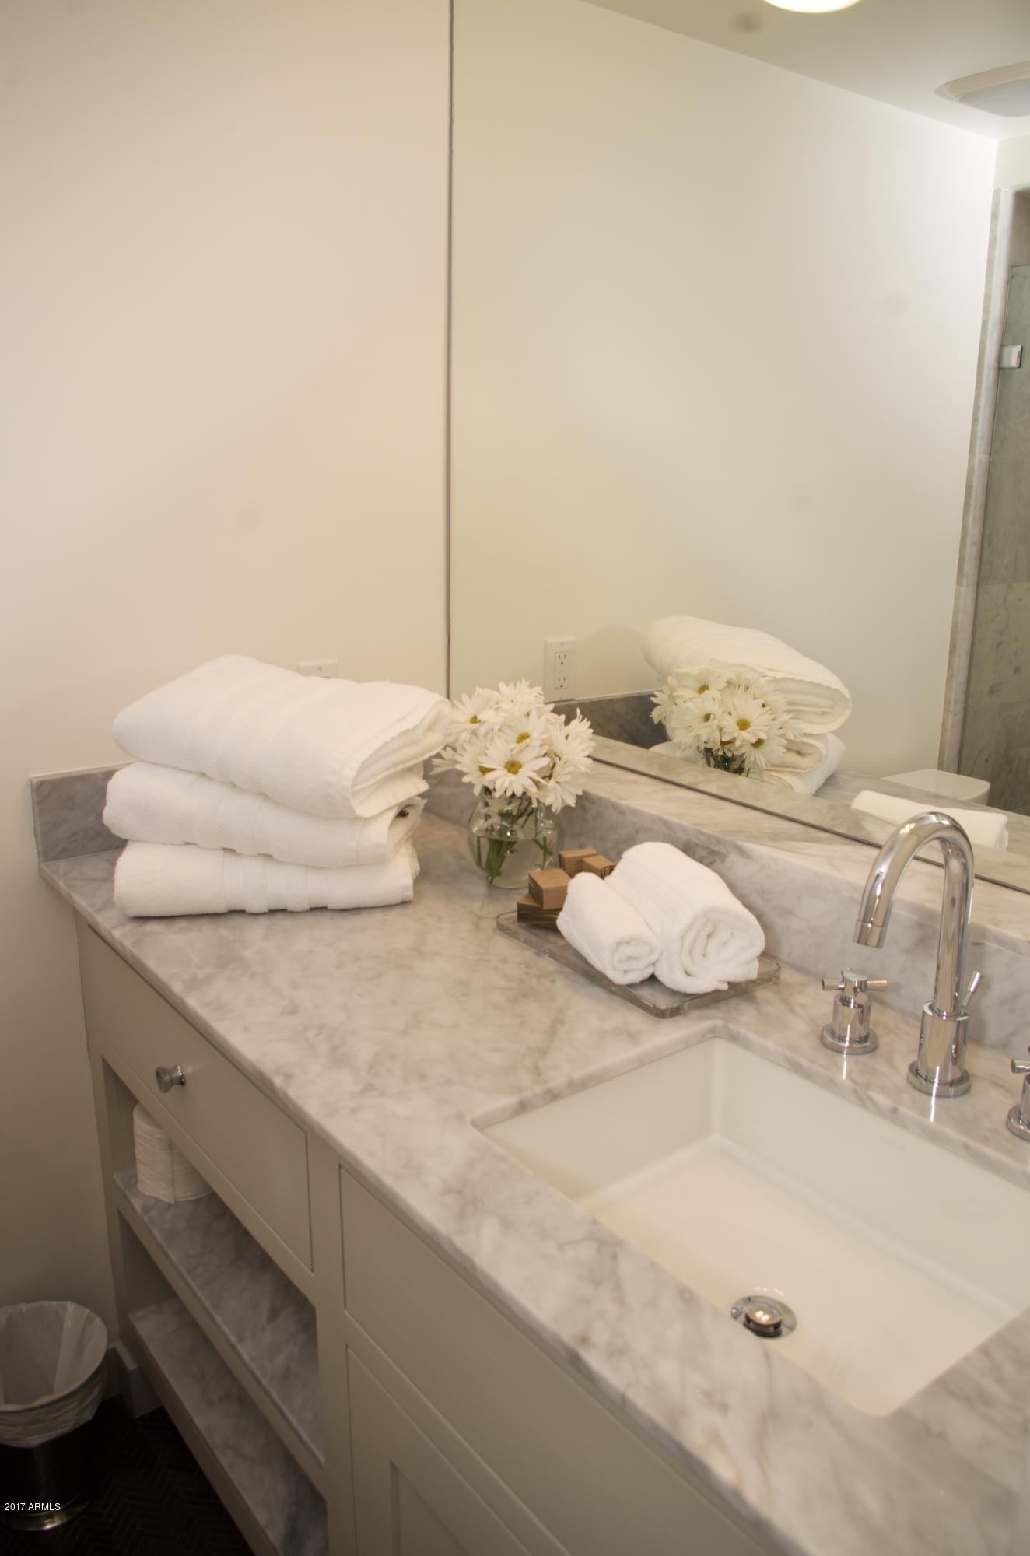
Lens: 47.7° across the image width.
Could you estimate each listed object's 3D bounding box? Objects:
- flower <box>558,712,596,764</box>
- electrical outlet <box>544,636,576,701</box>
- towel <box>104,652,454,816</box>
[{"bbox_3d":[0.082,-0.054,1.547,0.034,0.068,0.068,-13,16,-4],"label":"flower"},{"bbox_3d":[0.087,-0.197,2.141,0.072,0.115,0.009,-10,18,-36],"label":"electrical outlet"},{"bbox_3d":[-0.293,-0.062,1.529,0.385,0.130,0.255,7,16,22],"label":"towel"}]

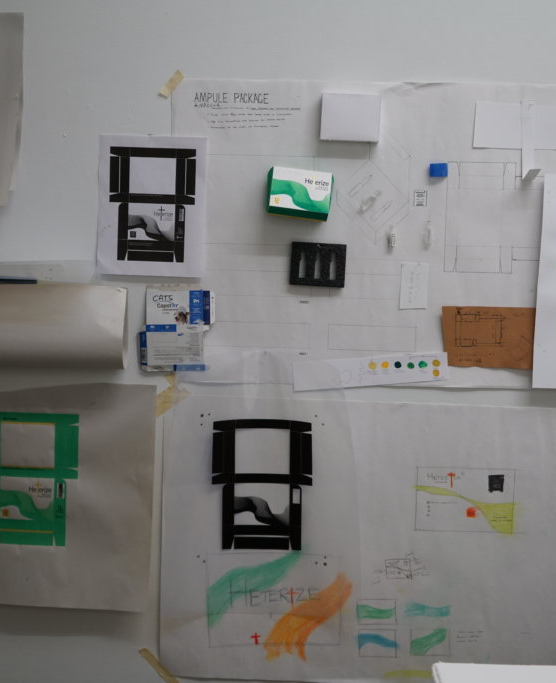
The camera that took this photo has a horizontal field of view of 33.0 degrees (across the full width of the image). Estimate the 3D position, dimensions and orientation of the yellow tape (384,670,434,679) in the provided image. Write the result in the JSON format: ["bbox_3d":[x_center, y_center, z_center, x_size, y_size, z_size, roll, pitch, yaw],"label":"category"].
[{"bbox_3d":[0.282,0.702,1.979,0.111,0.017,0.005,1,6,2],"label":"yellow tape"}]

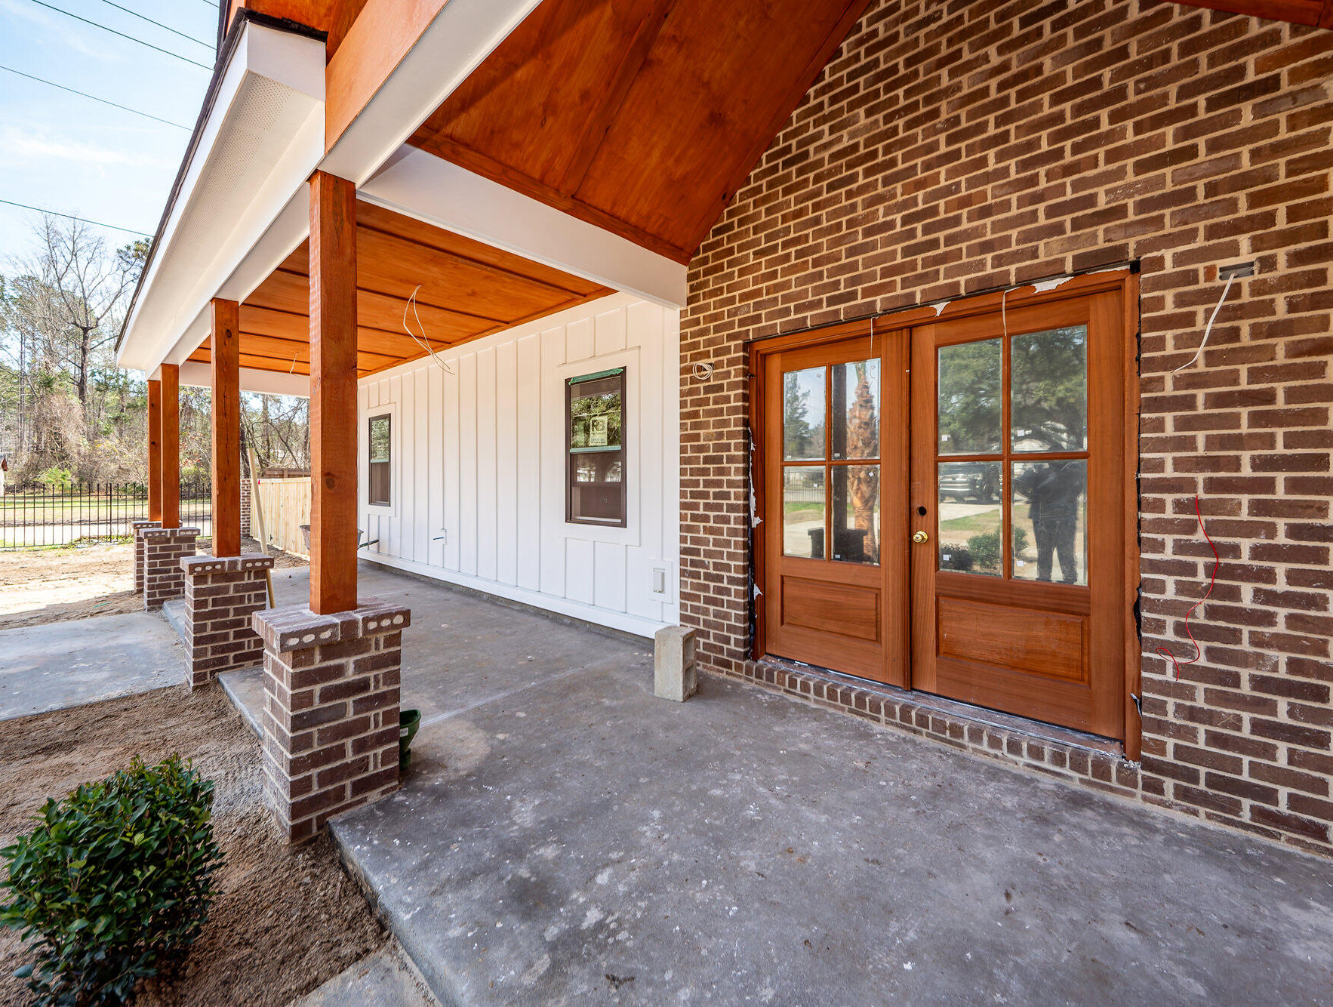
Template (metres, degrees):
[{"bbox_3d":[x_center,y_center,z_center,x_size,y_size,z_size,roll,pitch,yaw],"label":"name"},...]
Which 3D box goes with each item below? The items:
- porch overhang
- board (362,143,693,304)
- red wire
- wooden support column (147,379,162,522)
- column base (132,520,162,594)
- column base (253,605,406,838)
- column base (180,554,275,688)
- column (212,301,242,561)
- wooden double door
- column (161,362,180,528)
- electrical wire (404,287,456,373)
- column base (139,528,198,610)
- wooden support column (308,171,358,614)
[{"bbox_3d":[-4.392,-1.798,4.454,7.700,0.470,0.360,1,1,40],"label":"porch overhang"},{"bbox_3d":[-0.610,-1.530,2.973,0.090,0.330,2.173,2,2,43],"label":"board"},{"bbox_3d":[2.116,0.350,2.046,0.171,0.759,0.040,1,1,40],"label":"red wire"},{"bbox_3d":[-7.065,-0.720,6.978,0.142,1.920,0.142,1,1,40],"label":"wooden support column"},{"bbox_3d":[-6.796,0.710,6.729,0.466,0.883,0.466,2,2,40],"label":"column base"},{"bbox_3d":[-1.448,0.879,2.184,0.466,0.818,0.466,2,2,40],"label":"column base"},{"bbox_3d":[-3.217,0.826,3.699,0.466,0.852,0.466,2,2,40],"label":"column base"},{"bbox_3d":[-3.352,-0.563,3.841,0.142,1.920,0.142,1,1,40],"label":"column"},{"bbox_3d":[1.335,0.009,2.800,1.863,2.120,0.120,1,1,40],"label":"wooden double door"},{"bbox_3d":[-5.594,-0.626,5.671,0.140,1.804,0.140,2,2,40],"label":"column"},{"bbox_3d":[-2.050,-1.490,4.340,0.440,0.780,0.200,0,1,0],"label":"electrical wire"},{"bbox_3d":[-5.914,0.745,6.010,0.490,0.910,0.490,1,1,40],"label":"column base"},{"bbox_3d":[-1.433,-0.445,2.163,0.140,1.804,0.140,2,2,40],"label":"wooden support column"}]

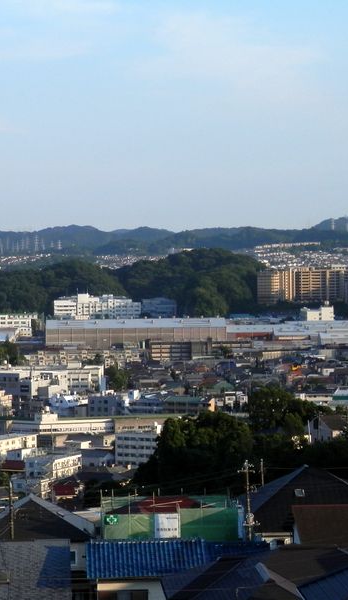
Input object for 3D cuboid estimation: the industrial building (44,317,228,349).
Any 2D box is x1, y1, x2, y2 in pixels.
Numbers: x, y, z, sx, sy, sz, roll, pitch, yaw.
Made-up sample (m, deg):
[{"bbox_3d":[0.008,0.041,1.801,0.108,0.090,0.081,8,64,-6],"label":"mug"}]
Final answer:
[{"bbox_3d":[-27.024,23.549,1216.044,128.000,19.000,60.000,0,2,-4],"label":"industrial building"}]

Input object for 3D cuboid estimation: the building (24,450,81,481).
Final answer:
[{"bbox_3d":[-34.634,49.997,492.503,10.000,8.500,15.000,1,2,33],"label":"building"}]

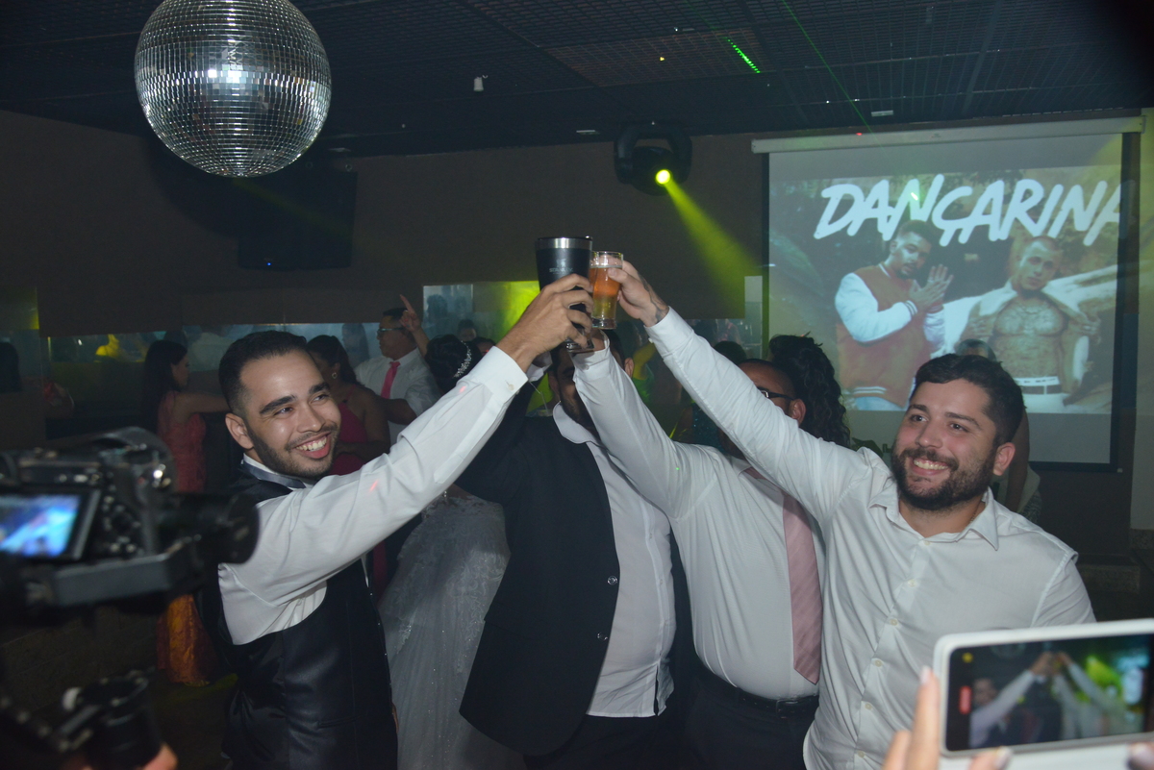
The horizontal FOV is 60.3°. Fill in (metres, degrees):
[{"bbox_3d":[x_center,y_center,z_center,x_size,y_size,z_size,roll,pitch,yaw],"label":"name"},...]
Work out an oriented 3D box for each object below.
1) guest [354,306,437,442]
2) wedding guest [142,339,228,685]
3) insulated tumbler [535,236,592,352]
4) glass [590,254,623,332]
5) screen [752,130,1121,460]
[{"bbox_3d":[-0.900,0.498,5.045,0.540,1.770,0.420,2,6,27],"label":"guest"},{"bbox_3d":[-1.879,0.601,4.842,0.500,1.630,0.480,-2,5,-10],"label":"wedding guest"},{"bbox_3d":[-0.020,-0.148,1.535,0.088,0.156,0.088,-1,5,0],"label":"insulated tumbler"},{"bbox_3d":[0.044,-0.148,1.560,0.057,0.121,0.057,-1,5,0],"label":"glass"},{"bbox_3d":[2.256,-0.542,6.278,2.223,2.103,0.080,1,5,18],"label":"screen"}]

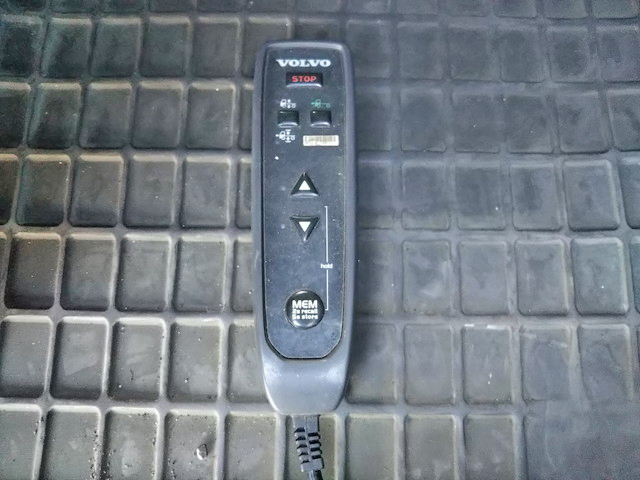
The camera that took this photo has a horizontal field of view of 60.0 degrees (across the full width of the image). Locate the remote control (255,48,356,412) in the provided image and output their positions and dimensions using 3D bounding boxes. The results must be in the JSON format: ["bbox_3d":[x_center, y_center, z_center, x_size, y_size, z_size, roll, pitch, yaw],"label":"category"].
[{"bbox_3d":[-0.008,-0.015,0.292,0.055,0.028,0.200,-1,76,0],"label":"remote control"}]

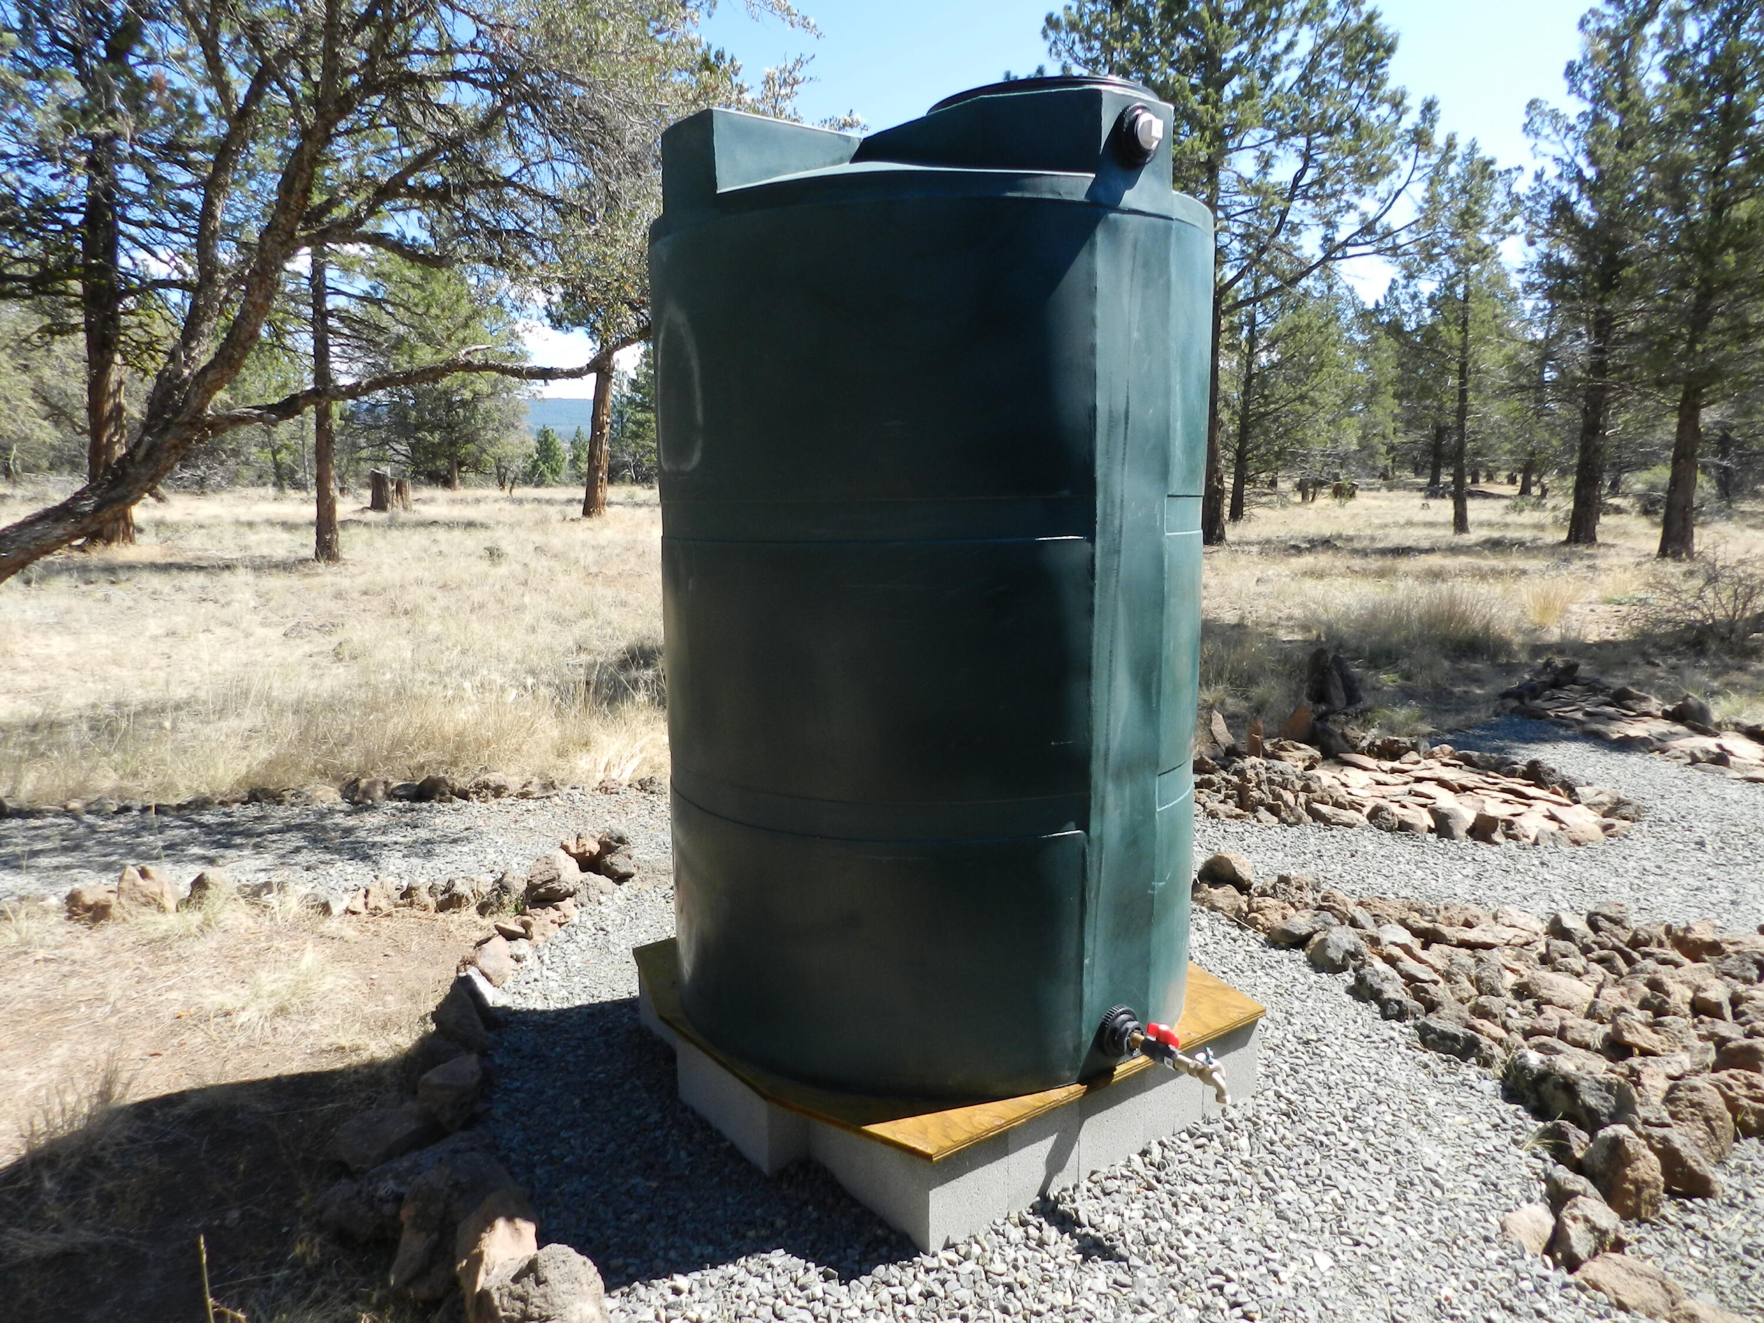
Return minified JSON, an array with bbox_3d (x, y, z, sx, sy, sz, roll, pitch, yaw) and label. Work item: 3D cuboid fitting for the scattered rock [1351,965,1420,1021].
[{"bbox_3d":[1.349,0.884,3.138,0.151,0.131,0.231,-6,10,-33],"label":"scattered rock"}]

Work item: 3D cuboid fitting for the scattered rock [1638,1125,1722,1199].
[{"bbox_3d":[1.668,1.045,2.453,0.155,0.120,0.120,9,13,44],"label":"scattered rock"}]

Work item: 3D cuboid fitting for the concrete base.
[{"bbox_3d":[0.123,0.886,2.902,1.181,0.197,1.186,-6,10,-36],"label":"concrete base"}]

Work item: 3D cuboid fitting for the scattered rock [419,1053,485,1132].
[{"bbox_3d":[-0.980,0.979,2.668,0.140,0.167,0.119,-4,10,-21],"label":"scattered rock"}]

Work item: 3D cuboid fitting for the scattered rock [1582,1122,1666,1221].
[{"bbox_3d":[1.509,1.037,2.385,0.140,0.160,0.145,6,11,34],"label":"scattered rock"}]

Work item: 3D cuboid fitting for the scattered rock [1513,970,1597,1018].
[{"bbox_3d":[1.826,0.903,3.185,0.128,0.087,0.197,-9,13,-43],"label":"scattered rock"}]

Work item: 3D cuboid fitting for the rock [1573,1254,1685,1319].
[{"bbox_3d":[1.343,1.124,2.111,0.180,0.075,0.105,8,12,41],"label":"rock"}]

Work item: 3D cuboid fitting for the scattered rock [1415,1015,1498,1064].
[{"bbox_3d":[1.407,0.930,2.872,0.131,0.111,0.221,-6,10,-33],"label":"scattered rock"}]

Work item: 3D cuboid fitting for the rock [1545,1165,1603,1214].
[{"bbox_3d":[1.336,1.022,2.262,0.146,0.101,0.131,5,10,35],"label":"rock"}]

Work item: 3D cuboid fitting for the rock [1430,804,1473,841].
[{"bbox_3d":[2.307,0.653,4.752,0.150,0.140,0.140,4,10,25],"label":"rock"}]

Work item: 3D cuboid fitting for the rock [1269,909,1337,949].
[{"bbox_3d":[1.327,0.843,3.698,0.210,0.110,0.140,-1,9,-5],"label":"rock"}]

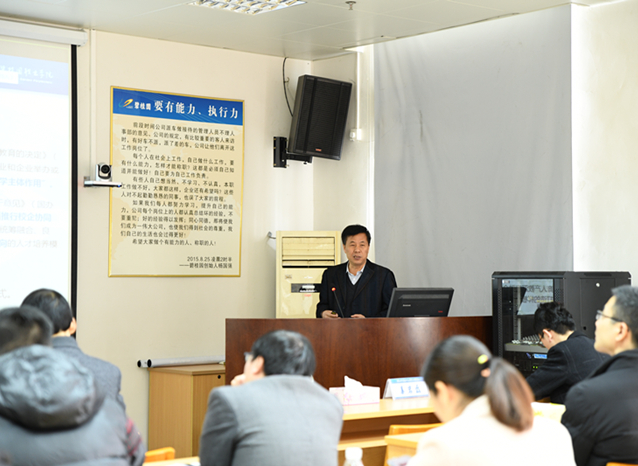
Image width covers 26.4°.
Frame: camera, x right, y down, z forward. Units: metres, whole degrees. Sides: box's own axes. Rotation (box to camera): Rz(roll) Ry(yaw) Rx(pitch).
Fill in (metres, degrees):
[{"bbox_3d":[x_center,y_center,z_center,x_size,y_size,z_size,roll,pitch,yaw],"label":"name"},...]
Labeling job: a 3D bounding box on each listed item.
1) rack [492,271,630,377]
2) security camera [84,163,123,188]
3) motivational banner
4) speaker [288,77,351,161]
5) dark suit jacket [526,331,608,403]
[{"bbox_3d":[1.539,0.961,8.654,0.630,1.420,0.600,2,-3,-39],"label":"rack"},{"bbox_3d":[-1.543,-0.411,9.717,0.240,0.172,0.145,2,-3,-36],"label":"security camera"},{"bbox_3d":[-1.046,-0.360,10.258,1.210,1.390,0.030,2,-3,-41],"label":"motivational banner"},{"bbox_3d":[-0.033,-0.903,10.661,0.390,0.600,0.350,8,2,-23],"label":"speaker"},{"bbox_3d":[1.342,0.812,7.200,0.460,0.600,0.480,-2,-3,44],"label":"dark suit jacket"}]

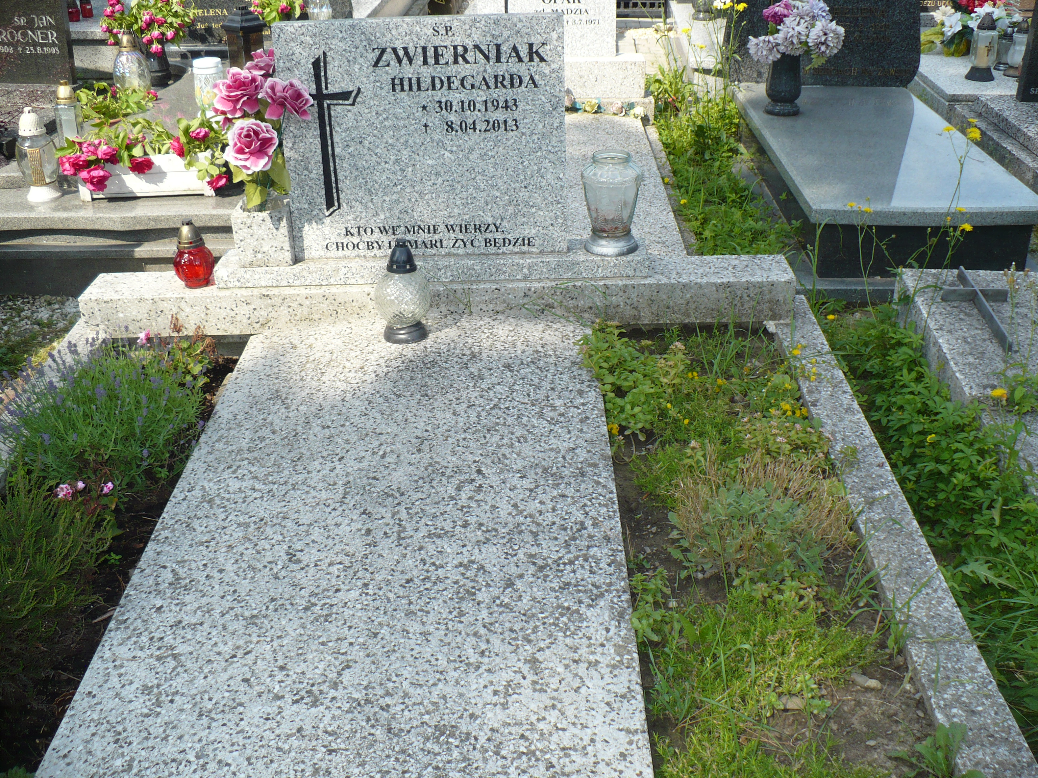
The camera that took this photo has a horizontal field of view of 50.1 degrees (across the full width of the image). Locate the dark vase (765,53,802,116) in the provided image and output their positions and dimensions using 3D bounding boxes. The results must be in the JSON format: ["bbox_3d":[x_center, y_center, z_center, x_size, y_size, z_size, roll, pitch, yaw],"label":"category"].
[{"bbox_3d":[0.921,-1.054,3.834,0.128,0.196,0.128,-2,23,0],"label":"dark vase"}]

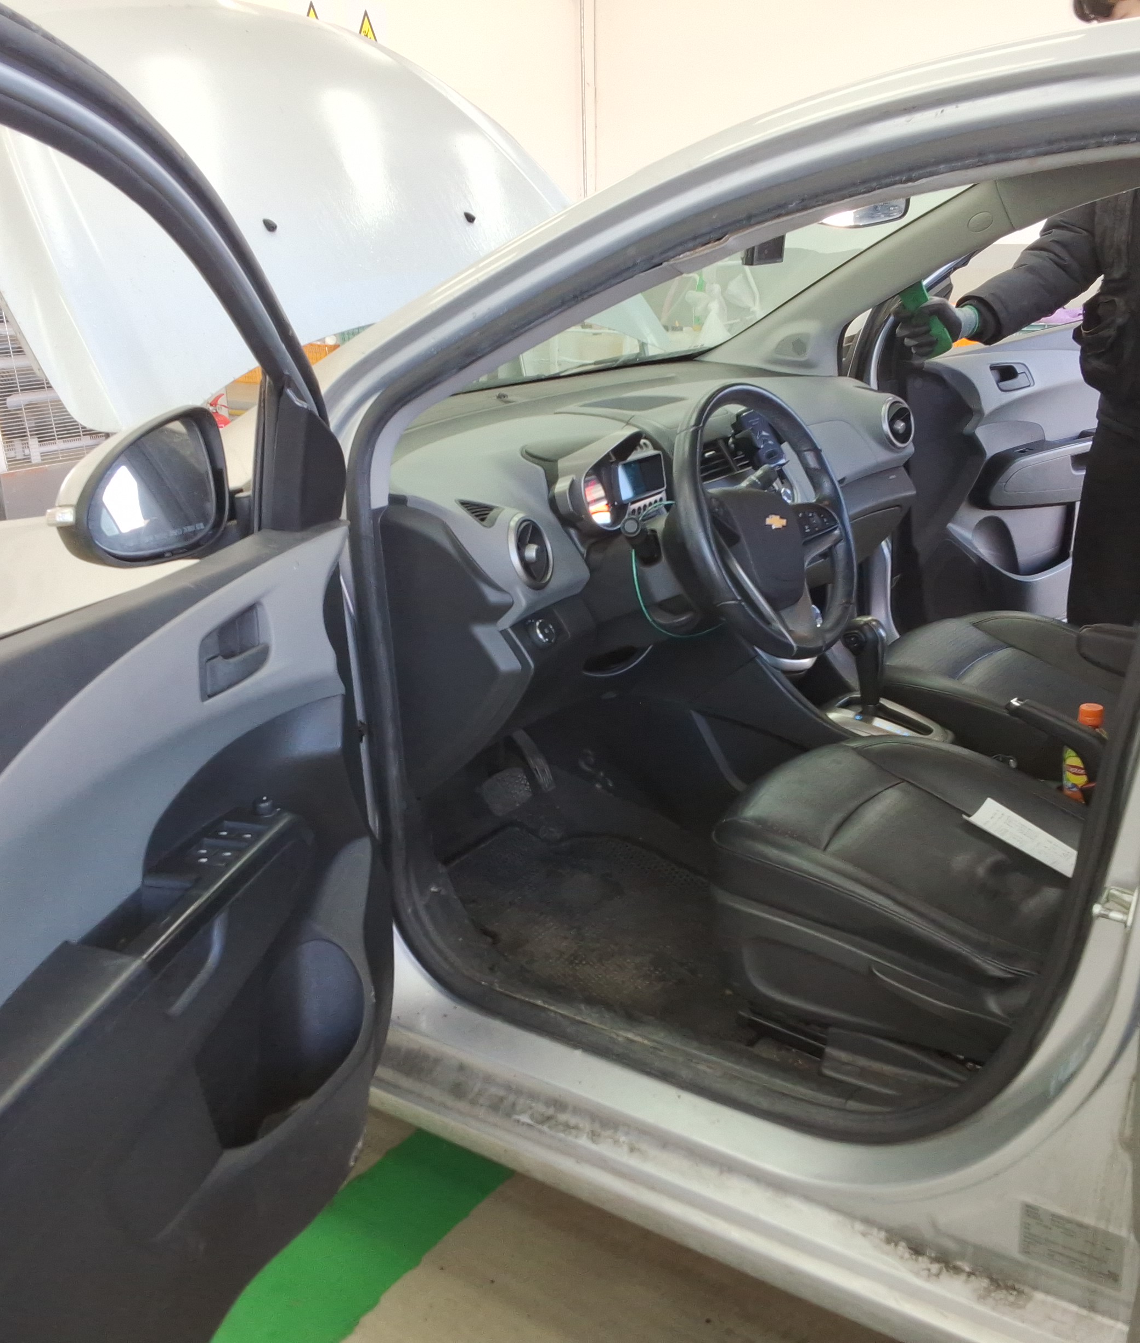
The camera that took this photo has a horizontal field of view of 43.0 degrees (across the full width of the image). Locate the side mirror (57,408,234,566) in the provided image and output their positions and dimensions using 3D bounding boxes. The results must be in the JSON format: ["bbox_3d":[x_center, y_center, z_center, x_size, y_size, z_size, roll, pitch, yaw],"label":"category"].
[{"bbox_3d":[-0.480,-0.206,1.610,0.195,0.165,0.100,-4,20,-10],"label":"side mirror"}]

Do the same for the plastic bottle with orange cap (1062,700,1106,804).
[{"bbox_3d":[0.758,0.148,2.143,0.066,0.210,0.066,7,21,20],"label":"plastic bottle with orange cap"}]

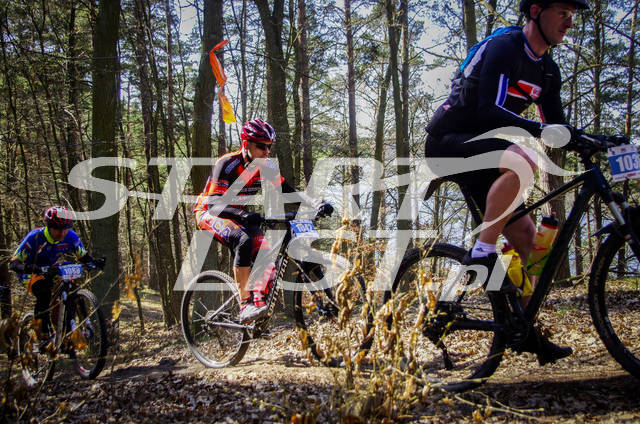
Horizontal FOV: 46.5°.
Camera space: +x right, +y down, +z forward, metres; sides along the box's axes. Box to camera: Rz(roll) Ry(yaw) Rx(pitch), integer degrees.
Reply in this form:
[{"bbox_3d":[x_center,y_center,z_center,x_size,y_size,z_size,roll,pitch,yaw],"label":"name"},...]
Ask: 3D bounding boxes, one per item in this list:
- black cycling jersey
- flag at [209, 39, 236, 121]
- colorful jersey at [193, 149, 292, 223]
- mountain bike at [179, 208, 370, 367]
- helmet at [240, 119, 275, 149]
[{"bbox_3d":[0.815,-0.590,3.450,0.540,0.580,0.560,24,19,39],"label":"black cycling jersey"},{"bbox_3d":[-0.785,-1.051,6.000,0.220,0.660,0.120,-1,3,-7],"label":"flag"},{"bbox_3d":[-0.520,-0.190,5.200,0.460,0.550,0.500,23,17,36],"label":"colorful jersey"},{"bbox_3d":[-0.367,0.564,5.169,1.830,1.060,0.680,-10,-4,39],"label":"mountain bike"},{"bbox_3d":[-0.453,-0.580,5.400,0.275,0.175,0.205,5,4,30],"label":"helmet"}]

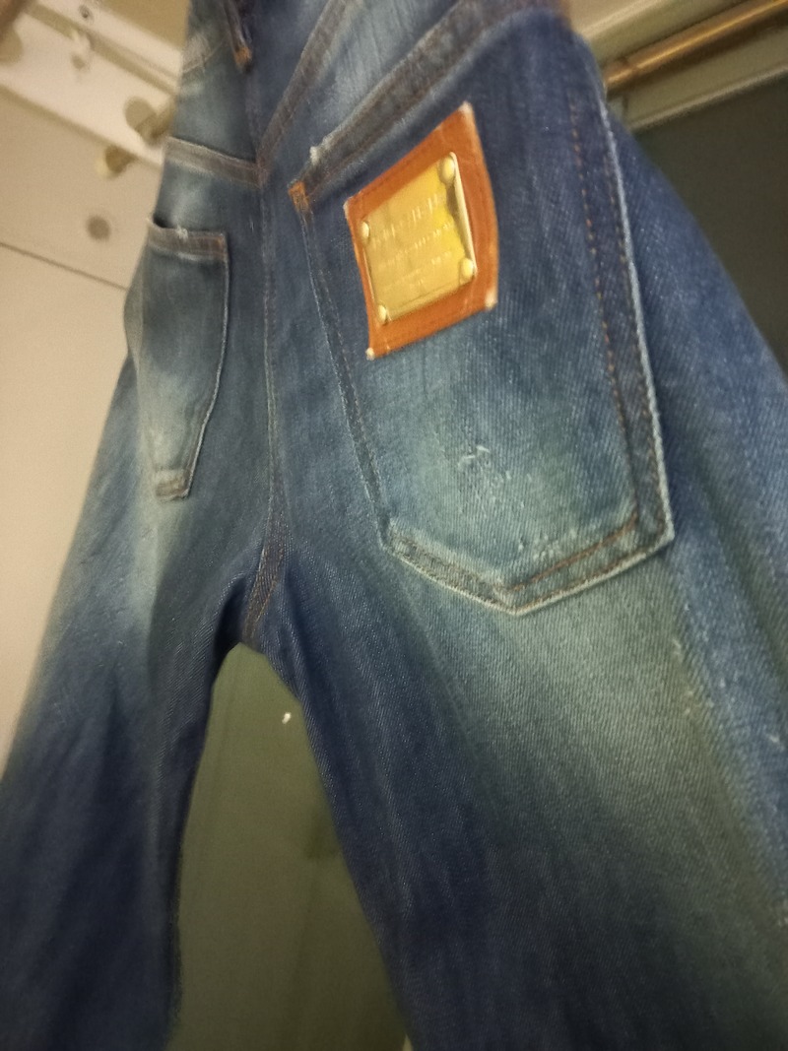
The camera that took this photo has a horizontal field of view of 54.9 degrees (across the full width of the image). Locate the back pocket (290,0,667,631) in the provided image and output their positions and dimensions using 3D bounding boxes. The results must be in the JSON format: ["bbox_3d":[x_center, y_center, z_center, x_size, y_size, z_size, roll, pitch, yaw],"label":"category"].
[{"bbox_3d":[0.028,-0.052,0.267,0.025,0.178,0.143,-22,13,-38],"label":"back pocket"}]

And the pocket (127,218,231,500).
[{"bbox_3d":[-0.133,-0.092,0.437,0.032,0.168,0.135,5,6,-36],"label":"pocket"}]

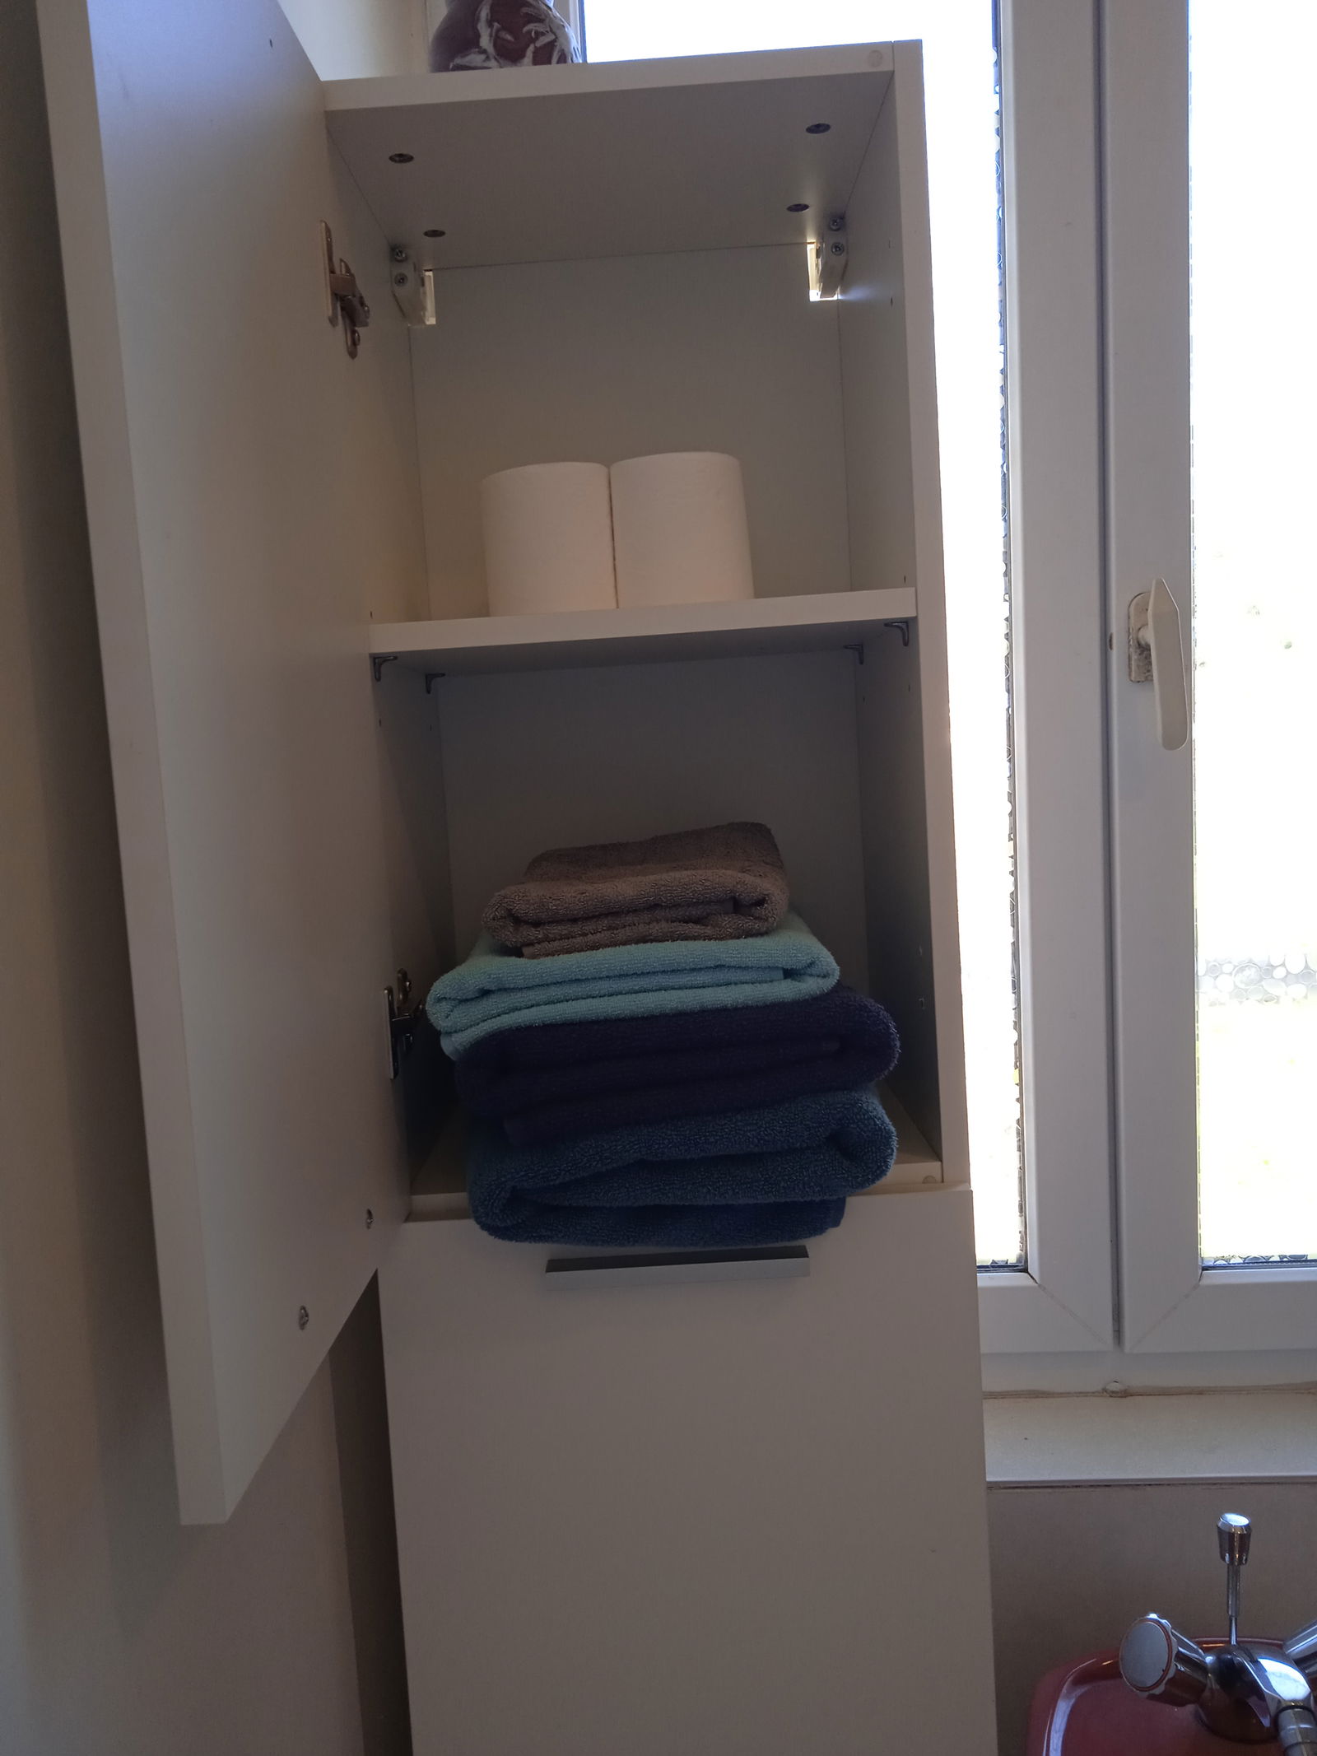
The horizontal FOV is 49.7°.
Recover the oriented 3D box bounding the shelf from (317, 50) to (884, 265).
[{"bbox_3d":[-0.030,-0.453,0.917,0.318,0.015,0.277,-4,6,1],"label":"shelf"}]

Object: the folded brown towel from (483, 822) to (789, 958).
[{"bbox_3d":[-0.011,0.005,0.881,0.164,0.045,0.280,-4,6,1],"label":"folded brown towel"}]

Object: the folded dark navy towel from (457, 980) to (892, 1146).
[{"bbox_3d":[0.011,0.091,0.902,0.237,0.068,0.293,-4,6,1],"label":"folded dark navy towel"}]

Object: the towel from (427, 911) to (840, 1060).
[{"bbox_3d":[-0.014,0.044,0.891,0.221,0.048,0.286,-4,6,1],"label":"towel"}]

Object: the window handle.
[{"bbox_3d":[0.406,-0.172,1.151,0.032,0.140,0.052,-4,6,1],"label":"window handle"}]

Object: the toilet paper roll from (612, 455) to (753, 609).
[{"bbox_3d":[0.015,-0.216,0.920,0.088,0.098,0.087,-4,6,0],"label":"toilet paper roll"}]

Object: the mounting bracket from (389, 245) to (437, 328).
[{"bbox_3d":[-0.176,-0.426,1.023,0.020,0.041,0.068,-4,6,1],"label":"mounting bracket"}]

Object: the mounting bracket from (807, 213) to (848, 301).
[{"bbox_3d":[0.121,-0.444,1.020,0.020,0.041,0.068,-4,6,1],"label":"mounting bracket"}]

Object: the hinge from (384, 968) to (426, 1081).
[{"bbox_3d":[-0.148,0.085,0.838,0.021,0.062,0.076,-4,6,1],"label":"hinge"}]

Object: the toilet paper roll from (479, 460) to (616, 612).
[{"bbox_3d":[-0.070,-0.211,0.921,0.084,0.098,0.084,-4,6,0],"label":"toilet paper roll"}]

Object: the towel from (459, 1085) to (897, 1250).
[{"bbox_3d":[0.013,0.151,0.906,0.231,0.065,0.296,-4,6,1],"label":"towel"}]

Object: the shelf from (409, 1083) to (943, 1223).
[{"bbox_3d":[0.010,0.173,0.979,0.318,0.016,0.277,-4,6,1],"label":"shelf"}]

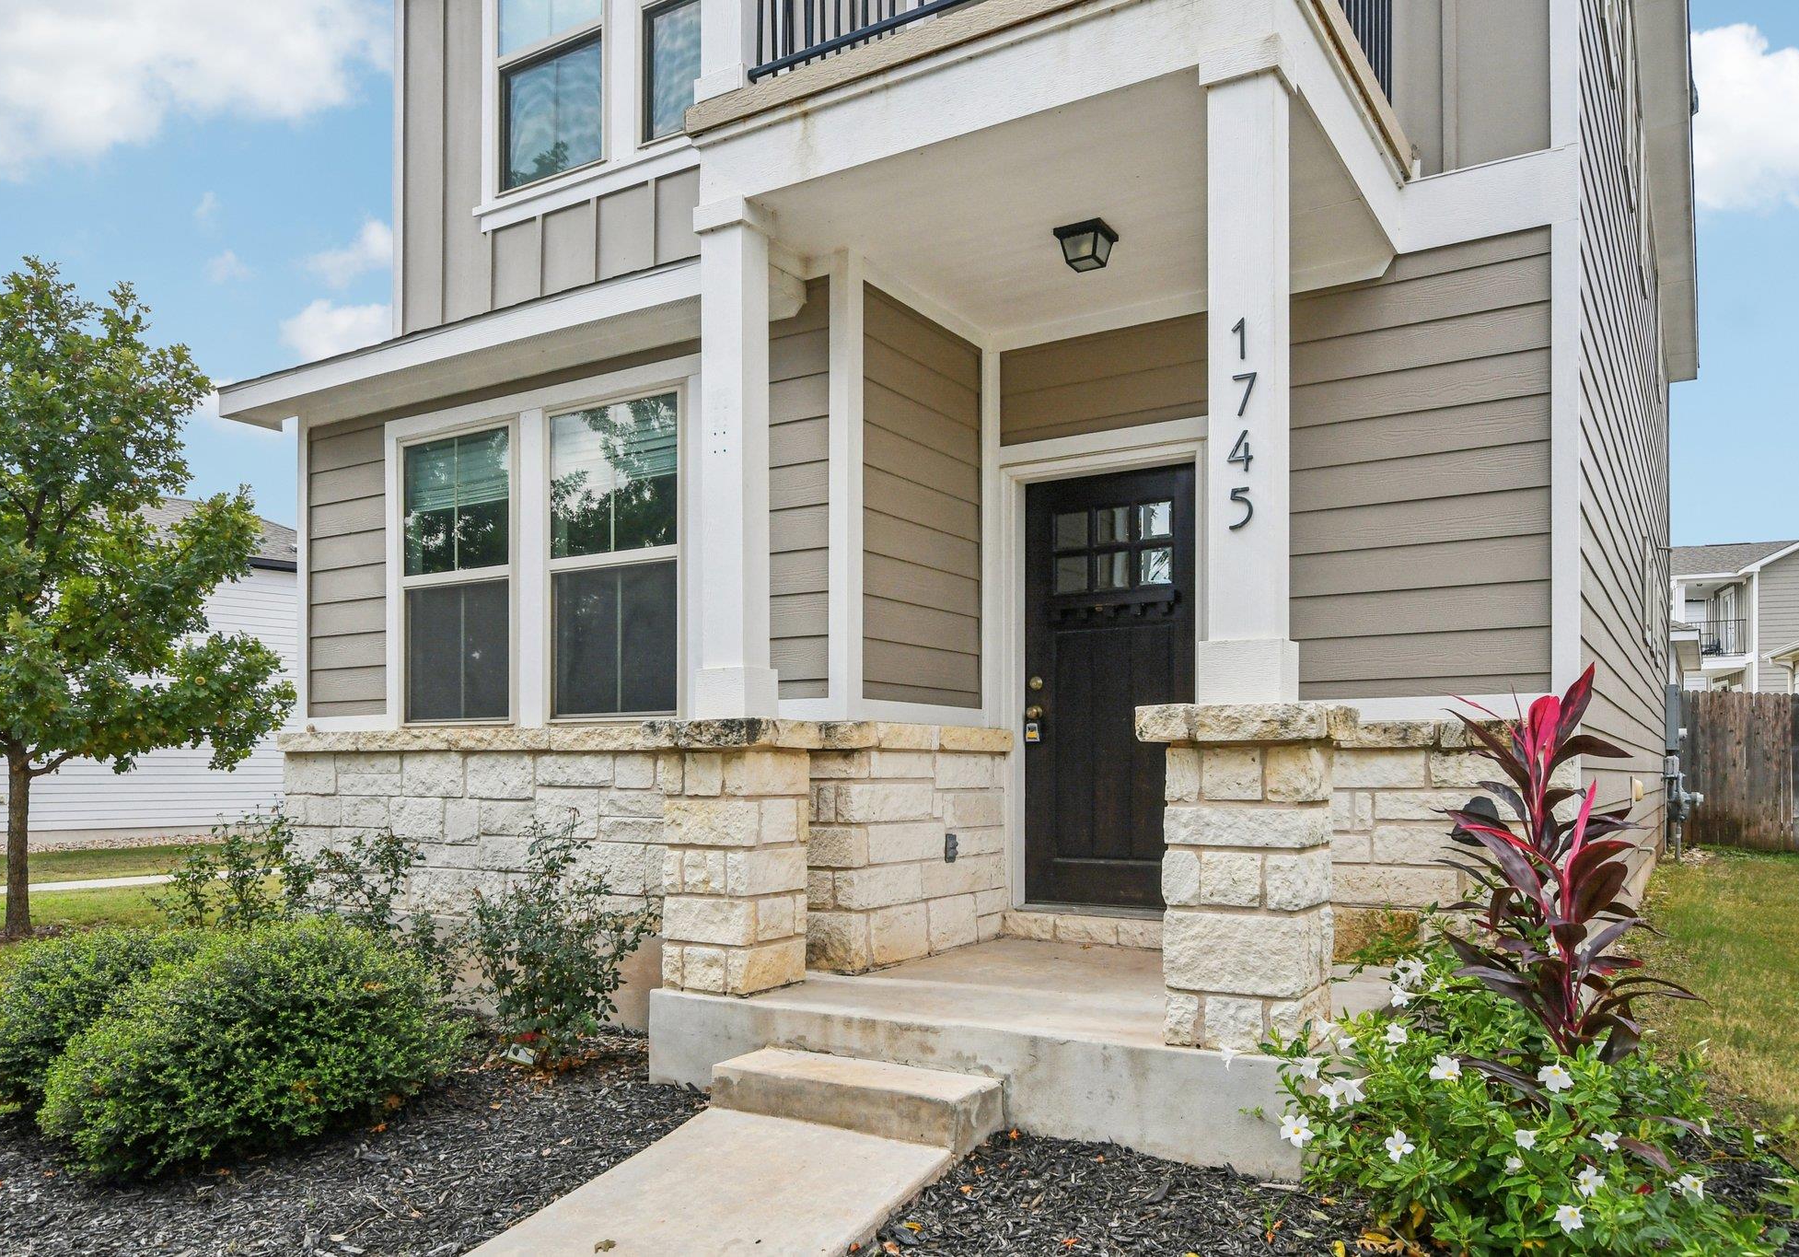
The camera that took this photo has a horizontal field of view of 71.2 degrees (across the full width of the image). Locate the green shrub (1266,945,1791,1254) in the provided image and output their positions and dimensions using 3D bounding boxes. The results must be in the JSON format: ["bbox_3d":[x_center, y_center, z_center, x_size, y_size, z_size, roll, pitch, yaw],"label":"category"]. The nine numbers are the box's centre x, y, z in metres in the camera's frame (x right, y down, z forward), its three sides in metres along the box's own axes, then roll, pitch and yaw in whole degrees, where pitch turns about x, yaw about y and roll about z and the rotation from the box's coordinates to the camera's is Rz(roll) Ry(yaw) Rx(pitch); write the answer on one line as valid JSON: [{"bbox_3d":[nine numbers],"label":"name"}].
[{"bbox_3d":[1.660,1.187,3.320,1.200,0.600,1.100,-2,-4,30],"label":"green shrub"}]

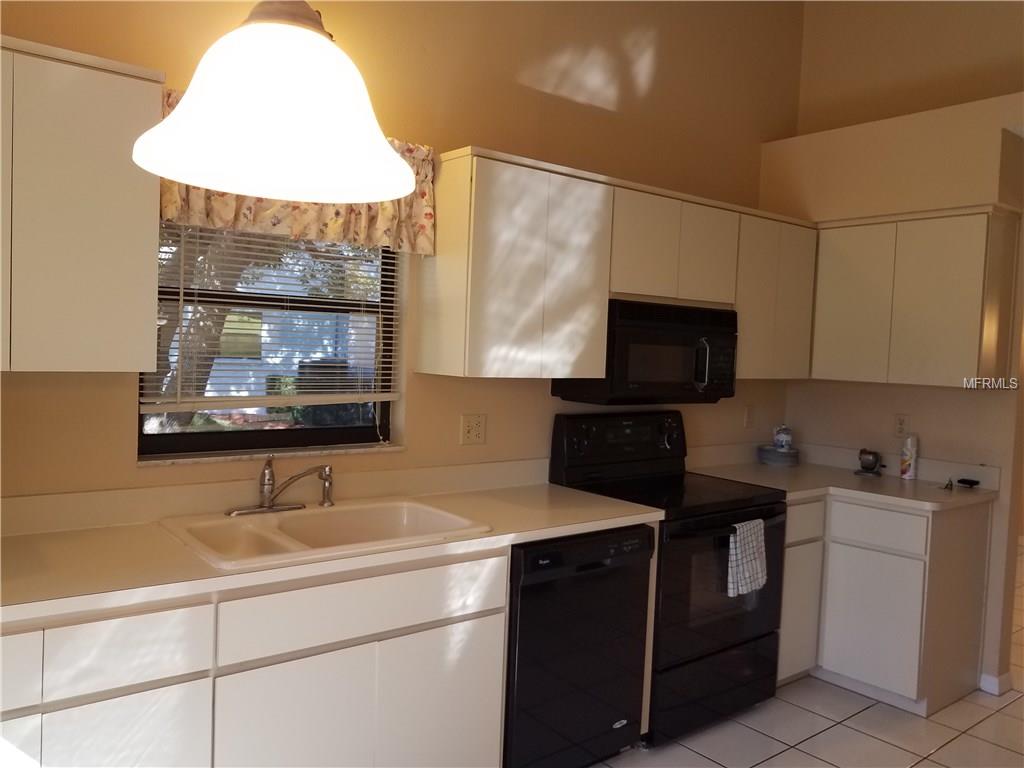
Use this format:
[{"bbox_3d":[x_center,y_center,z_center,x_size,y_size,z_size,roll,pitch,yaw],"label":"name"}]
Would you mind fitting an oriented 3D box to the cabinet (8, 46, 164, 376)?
[{"bbox_3d":[-1.117,-0.401,1.977,0.315,0.728,0.335,0,3,-37],"label":"cabinet"}]

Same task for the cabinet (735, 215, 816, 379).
[{"bbox_3d":[1.131,-0.392,3.699,0.628,0.728,0.335,0,3,-37],"label":"cabinet"}]

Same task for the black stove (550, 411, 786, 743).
[{"bbox_3d":[0.659,0.734,3.185,0.763,1.183,0.615,0,3,-37],"label":"black stove"}]

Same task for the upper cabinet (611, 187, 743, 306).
[{"bbox_3d":[0.581,-0.550,3.234,0.762,0.412,0.328,0,3,-37],"label":"upper cabinet"}]

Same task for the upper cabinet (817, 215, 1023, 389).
[{"bbox_3d":[1.839,-0.363,3.558,0.326,0.730,0.751,0,3,-37],"label":"upper cabinet"}]

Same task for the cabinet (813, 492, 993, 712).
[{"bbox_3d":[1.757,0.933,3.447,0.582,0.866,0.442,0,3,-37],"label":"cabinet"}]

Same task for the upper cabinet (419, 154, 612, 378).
[{"bbox_3d":[0.017,-0.397,2.846,0.642,0.730,0.335,0,3,-37],"label":"upper cabinet"}]

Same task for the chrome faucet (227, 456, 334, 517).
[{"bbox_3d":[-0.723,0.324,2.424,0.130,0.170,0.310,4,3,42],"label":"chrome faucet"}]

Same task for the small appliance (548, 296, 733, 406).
[{"bbox_3d":[0.579,-0.129,3.237,0.759,0.383,0.363,0,3,-37],"label":"small appliance"}]

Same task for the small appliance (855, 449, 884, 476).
[{"bbox_3d":[1.768,0.383,3.789,0.095,0.128,0.130,0,3,-37],"label":"small appliance"}]

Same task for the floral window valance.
[{"bbox_3d":[-0.660,-0.634,2.414,0.925,0.365,0.118,0,3,-37],"label":"floral window valance"}]

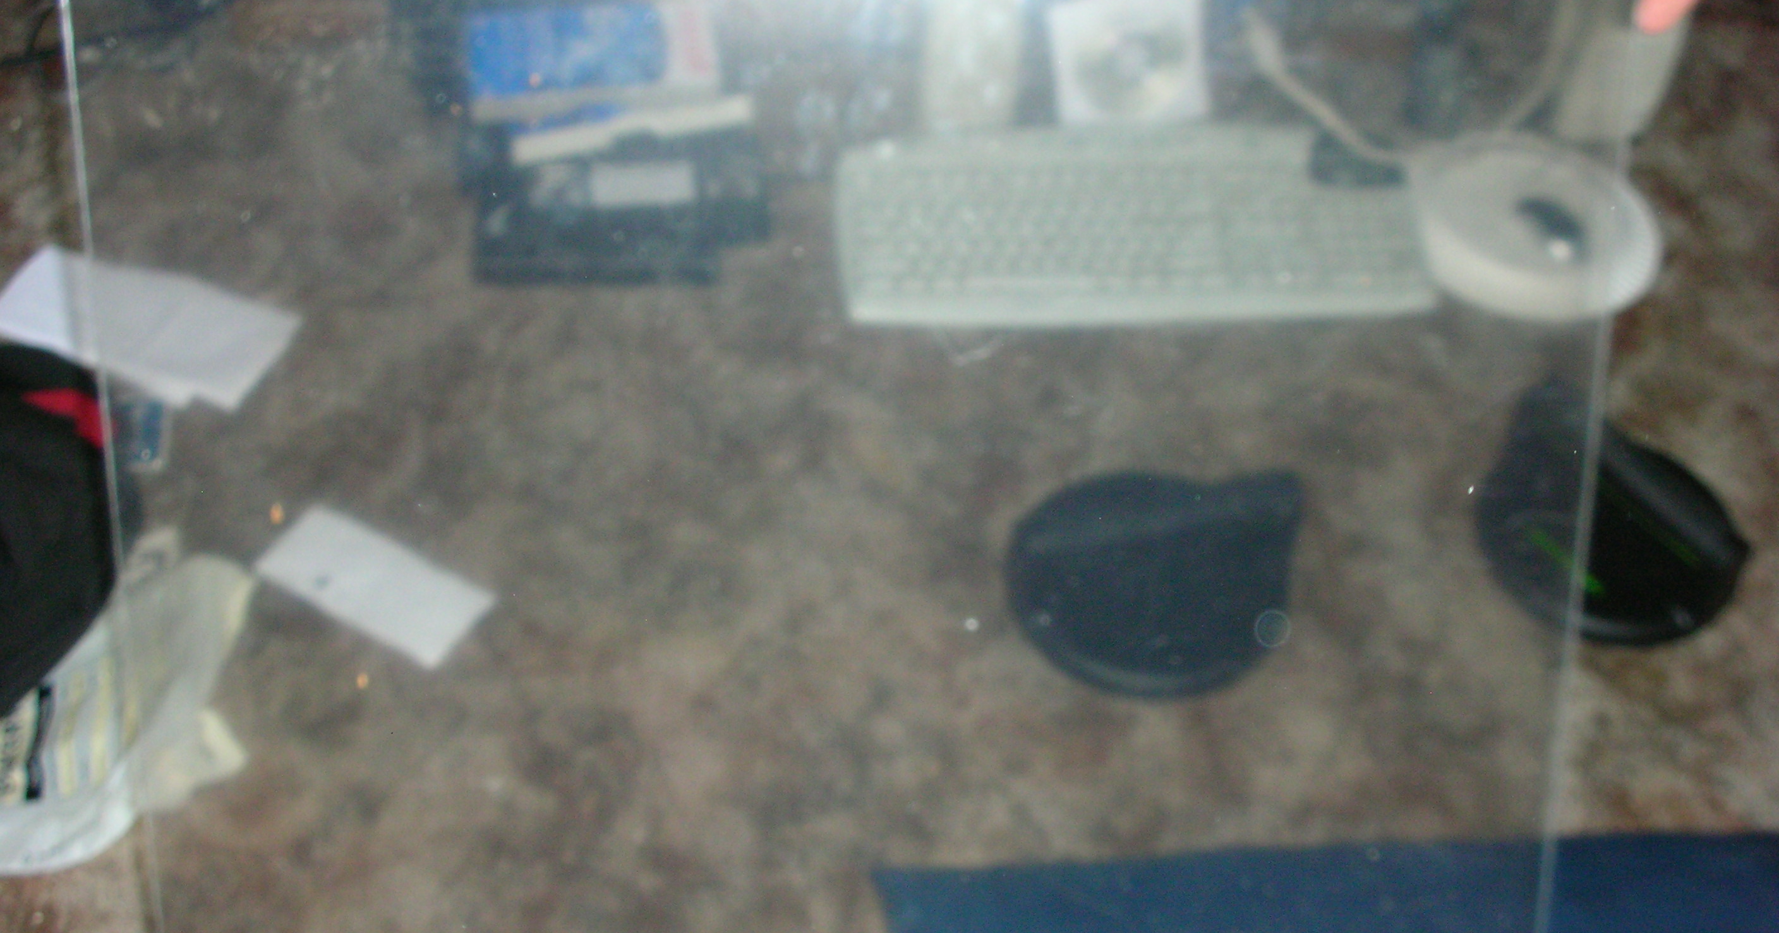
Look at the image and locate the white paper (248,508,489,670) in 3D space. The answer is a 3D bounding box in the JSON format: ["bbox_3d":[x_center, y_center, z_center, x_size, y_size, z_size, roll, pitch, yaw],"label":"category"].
[{"bbox_3d":[-0.356,0.079,1.631,0.158,0.008,0.070,25,53,20],"label":"white paper"}]

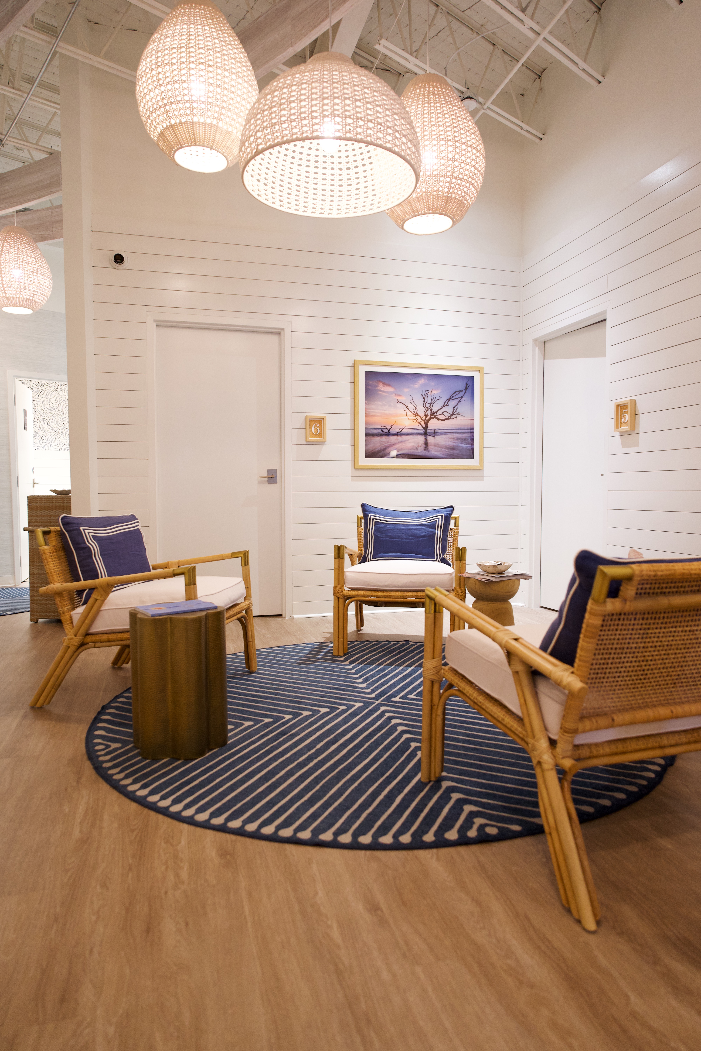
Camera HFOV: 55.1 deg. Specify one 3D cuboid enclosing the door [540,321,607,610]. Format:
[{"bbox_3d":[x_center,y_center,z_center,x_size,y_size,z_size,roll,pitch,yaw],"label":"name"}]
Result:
[{"bbox_3d":[1.660,-0.365,4.881,0.045,2.105,0.915,-1,3,-15],"label":"door"}]

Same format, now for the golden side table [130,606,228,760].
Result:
[{"bbox_3d":[-0.638,0.566,2.511,0.350,0.506,0.330,0,3,0],"label":"golden side table"}]

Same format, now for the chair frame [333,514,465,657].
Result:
[{"bbox_3d":[0.339,0.341,4.174,0.755,0.795,0.790,0,3,10],"label":"chair frame"}]

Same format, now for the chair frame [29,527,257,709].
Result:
[{"bbox_3d":[-0.961,0.391,3.220,0.790,0.795,0.755,0,3,10],"label":"chair frame"}]

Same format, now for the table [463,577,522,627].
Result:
[{"bbox_3d":[0.759,0.521,3.592,0.298,0.482,0.298,-1,3,-15],"label":"table"}]

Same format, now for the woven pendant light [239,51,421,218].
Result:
[{"bbox_3d":[-0.074,-1.482,2.488,0.670,0.419,0.670,-1,3,-15],"label":"woven pendant light"}]

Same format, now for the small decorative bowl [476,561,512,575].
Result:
[{"bbox_3d":[0.765,0.227,3.575,0.194,0.054,0.194,0,3,0],"label":"small decorative bowl"}]

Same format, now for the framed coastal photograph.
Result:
[{"bbox_3d":[0.542,-0.840,5.191,1.059,0.804,0.032,-1,3,-15],"label":"framed coastal photograph"}]

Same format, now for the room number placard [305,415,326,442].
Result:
[{"bbox_3d":[-0.256,-0.714,4.976,0.154,0.187,0.039,-1,3,-15],"label":"room number placard"}]

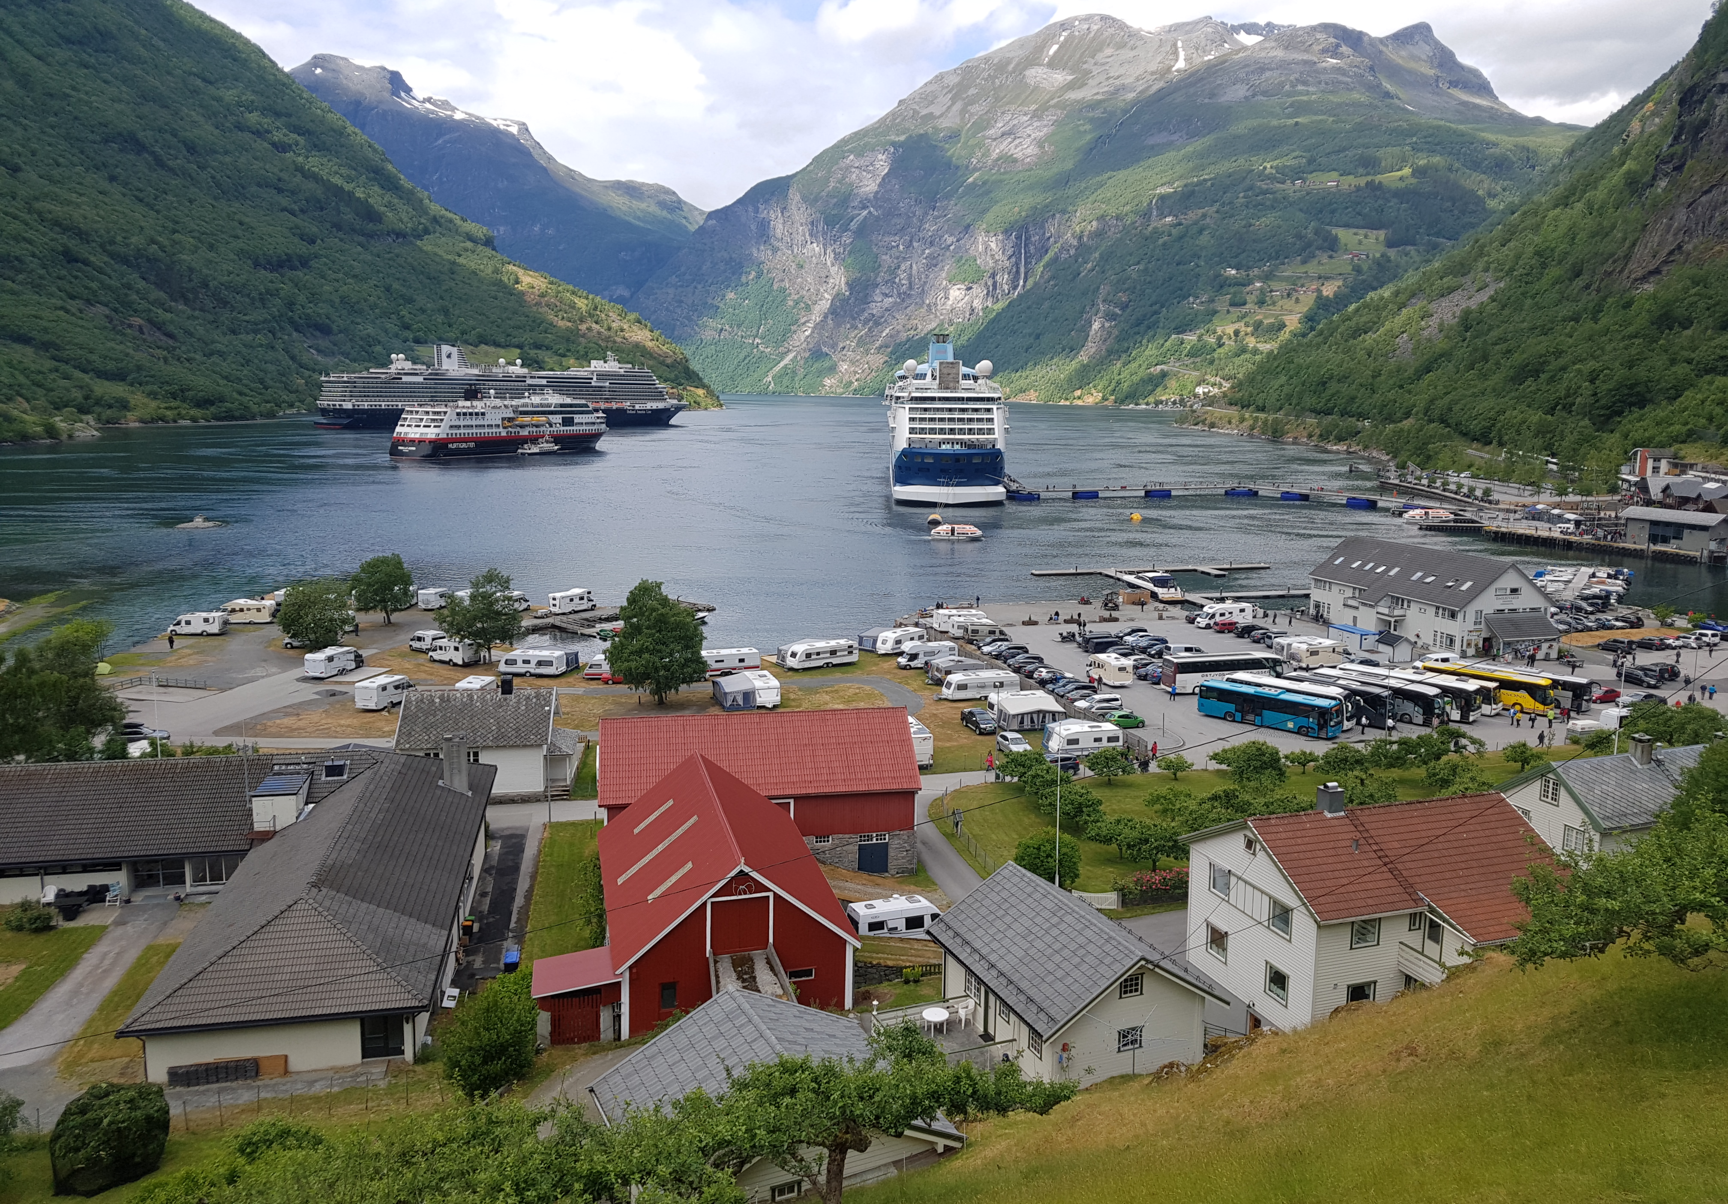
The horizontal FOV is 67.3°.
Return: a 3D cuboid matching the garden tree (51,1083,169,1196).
[{"bbox_3d":[-26.986,19.102,46.536,3.897,3.561,3.897,0,10,0],"label":"garden tree"}]

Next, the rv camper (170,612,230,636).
[{"bbox_3d":[-82.080,2.613,160.041,6.600,2.750,2.300,0,10,3],"label":"rv camper"}]

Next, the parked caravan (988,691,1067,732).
[{"bbox_3d":[15.768,10.320,124.831,6.100,2.600,4.600,-2,10,-16],"label":"parked caravan"}]

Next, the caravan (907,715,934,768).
[{"bbox_3d":[4.146,12.055,112.665,2.300,2.900,6.600,-1,10,-11],"label":"caravan"}]

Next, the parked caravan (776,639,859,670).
[{"bbox_3d":[-4.895,6.198,151.096,8.600,2.650,2.500,-5,11,-29],"label":"parked caravan"}]

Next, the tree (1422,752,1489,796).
[{"bbox_3d":[46.003,13.748,100.871,4.800,3.600,4.800,5,11,24],"label":"tree"}]

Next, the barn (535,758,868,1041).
[{"bbox_3d":[-9.232,13.843,66.012,14.718,7.441,18.668,-2,10,-13],"label":"barn"}]

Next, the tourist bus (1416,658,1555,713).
[{"bbox_3d":[64.162,9.082,134.190,12.300,3.550,2.570,9,13,41],"label":"tourist bus"}]

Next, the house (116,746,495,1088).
[{"bbox_3d":[-28.492,14.647,72.701,12.328,5.512,36.363,-2,10,-12],"label":"house"}]

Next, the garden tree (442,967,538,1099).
[{"bbox_3d":[-14.715,16.946,51.071,3.800,5.100,4.300,0,10,0],"label":"garden tree"}]

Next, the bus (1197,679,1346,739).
[{"bbox_3d":[38.050,10.060,121.990,12.730,3.270,2.550,9,12,40],"label":"bus"}]

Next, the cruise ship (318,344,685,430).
[{"bbox_3d":[-232.530,-150.090,903.360,35.000,56.000,298.480,9,12,39],"label":"cruise ship"}]

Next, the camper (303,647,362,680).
[{"bbox_3d":[-56.520,6.420,138.670,2.310,2.870,6.900,4,10,14],"label":"camper"}]

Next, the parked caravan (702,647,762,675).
[{"bbox_3d":[-15.005,6.590,145.785,6.600,2.600,2.300,-2,10,-16],"label":"parked caravan"}]

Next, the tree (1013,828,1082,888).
[{"bbox_3d":[10.609,14.782,74.994,3.850,3.250,3.850,0,10,0],"label":"tree"}]

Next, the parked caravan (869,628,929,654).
[{"bbox_3d":[4.700,4.890,155.860,6.180,2.590,2.390,-7,12,-40],"label":"parked caravan"}]

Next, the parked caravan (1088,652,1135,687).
[{"bbox_3d":[27.686,7.379,145.394,2.250,2.850,5.900,-3,10,-19],"label":"parked caravan"}]

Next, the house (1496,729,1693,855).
[{"bbox_3d":[45.098,11.496,76.436,12.432,7.281,7.548,-3,10,-19],"label":"house"}]

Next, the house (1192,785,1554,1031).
[{"bbox_3d":[21.929,12.858,54.605,12.874,10.156,11.619,-3,10,-18],"label":"house"}]

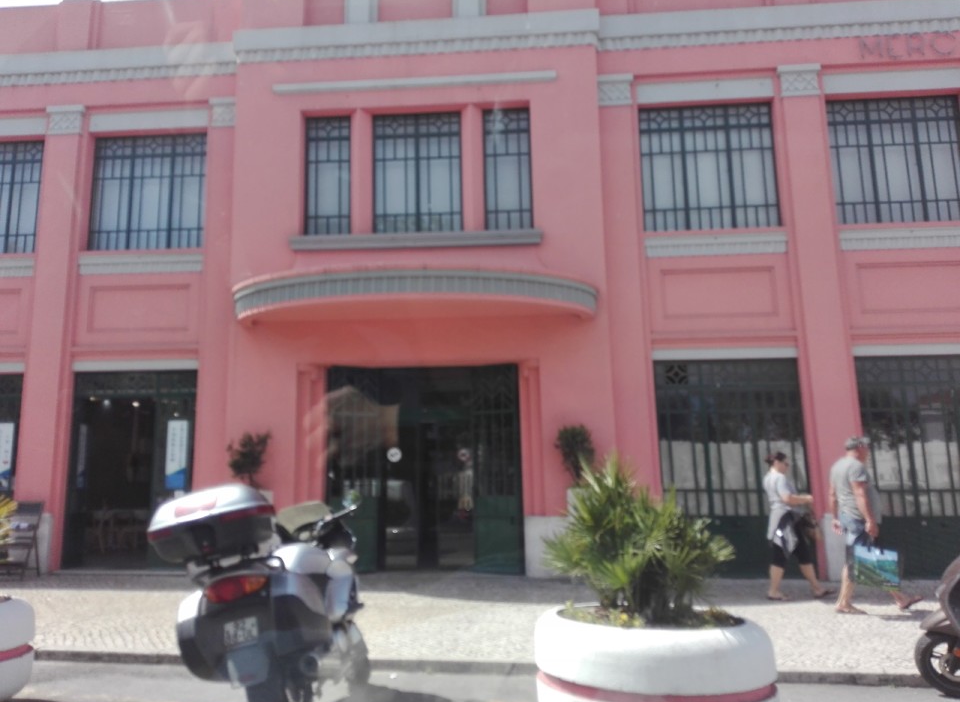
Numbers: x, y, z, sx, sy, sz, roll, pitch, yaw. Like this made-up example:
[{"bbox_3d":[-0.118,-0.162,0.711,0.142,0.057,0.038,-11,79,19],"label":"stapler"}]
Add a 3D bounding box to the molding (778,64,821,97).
[{"bbox_3d":[4.506,-3.781,10.592,0.598,0.459,0.170,-2,-9,4],"label":"molding"}]

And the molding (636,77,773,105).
[{"bbox_3d":[3.095,-3.570,10.366,1.833,0.278,0.120,-1,-8,5],"label":"molding"}]

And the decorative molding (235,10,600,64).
[{"bbox_3d":[-0.920,-4.345,10.529,5.122,0.509,0.220,-1,-8,5],"label":"decorative molding"}]

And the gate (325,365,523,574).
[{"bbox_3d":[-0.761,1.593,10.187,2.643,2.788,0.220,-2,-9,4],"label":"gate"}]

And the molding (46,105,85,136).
[{"bbox_3d":[-6.239,-3.454,11.345,0.612,0.467,0.170,-2,-9,4],"label":"molding"}]

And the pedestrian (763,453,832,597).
[{"bbox_3d":[3.587,1.959,8.461,0.660,1.609,0.500,0,-9,-6],"label":"pedestrian"}]

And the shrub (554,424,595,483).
[{"bbox_3d":[1.214,1.346,9.690,0.510,0.770,0.500,-1,-10,5],"label":"shrub"}]

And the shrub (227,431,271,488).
[{"bbox_3d":[-3.128,1.481,10.144,0.530,0.743,0.520,-1,-10,5],"label":"shrub"}]

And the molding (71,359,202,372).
[{"bbox_3d":[-4.828,0.217,10.557,1.824,0.145,0.120,-1,-8,5],"label":"molding"}]

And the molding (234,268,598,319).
[{"bbox_3d":[-0.936,-0.752,9.705,4.939,0.358,1.050,-1,-9,4],"label":"molding"}]

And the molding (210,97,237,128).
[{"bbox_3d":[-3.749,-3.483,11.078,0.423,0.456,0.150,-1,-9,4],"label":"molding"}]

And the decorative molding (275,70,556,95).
[{"bbox_3d":[-0.918,-3.697,10.400,3.941,0.126,0.110,-1,-8,5],"label":"decorative molding"}]

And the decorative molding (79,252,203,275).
[{"bbox_3d":[-4.821,-1.236,10.739,1.830,0.293,0.150,-1,-8,5],"label":"decorative molding"}]

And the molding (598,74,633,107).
[{"bbox_3d":[1.934,-3.711,10.766,0.548,0.467,0.170,-2,-9,4],"label":"molding"}]

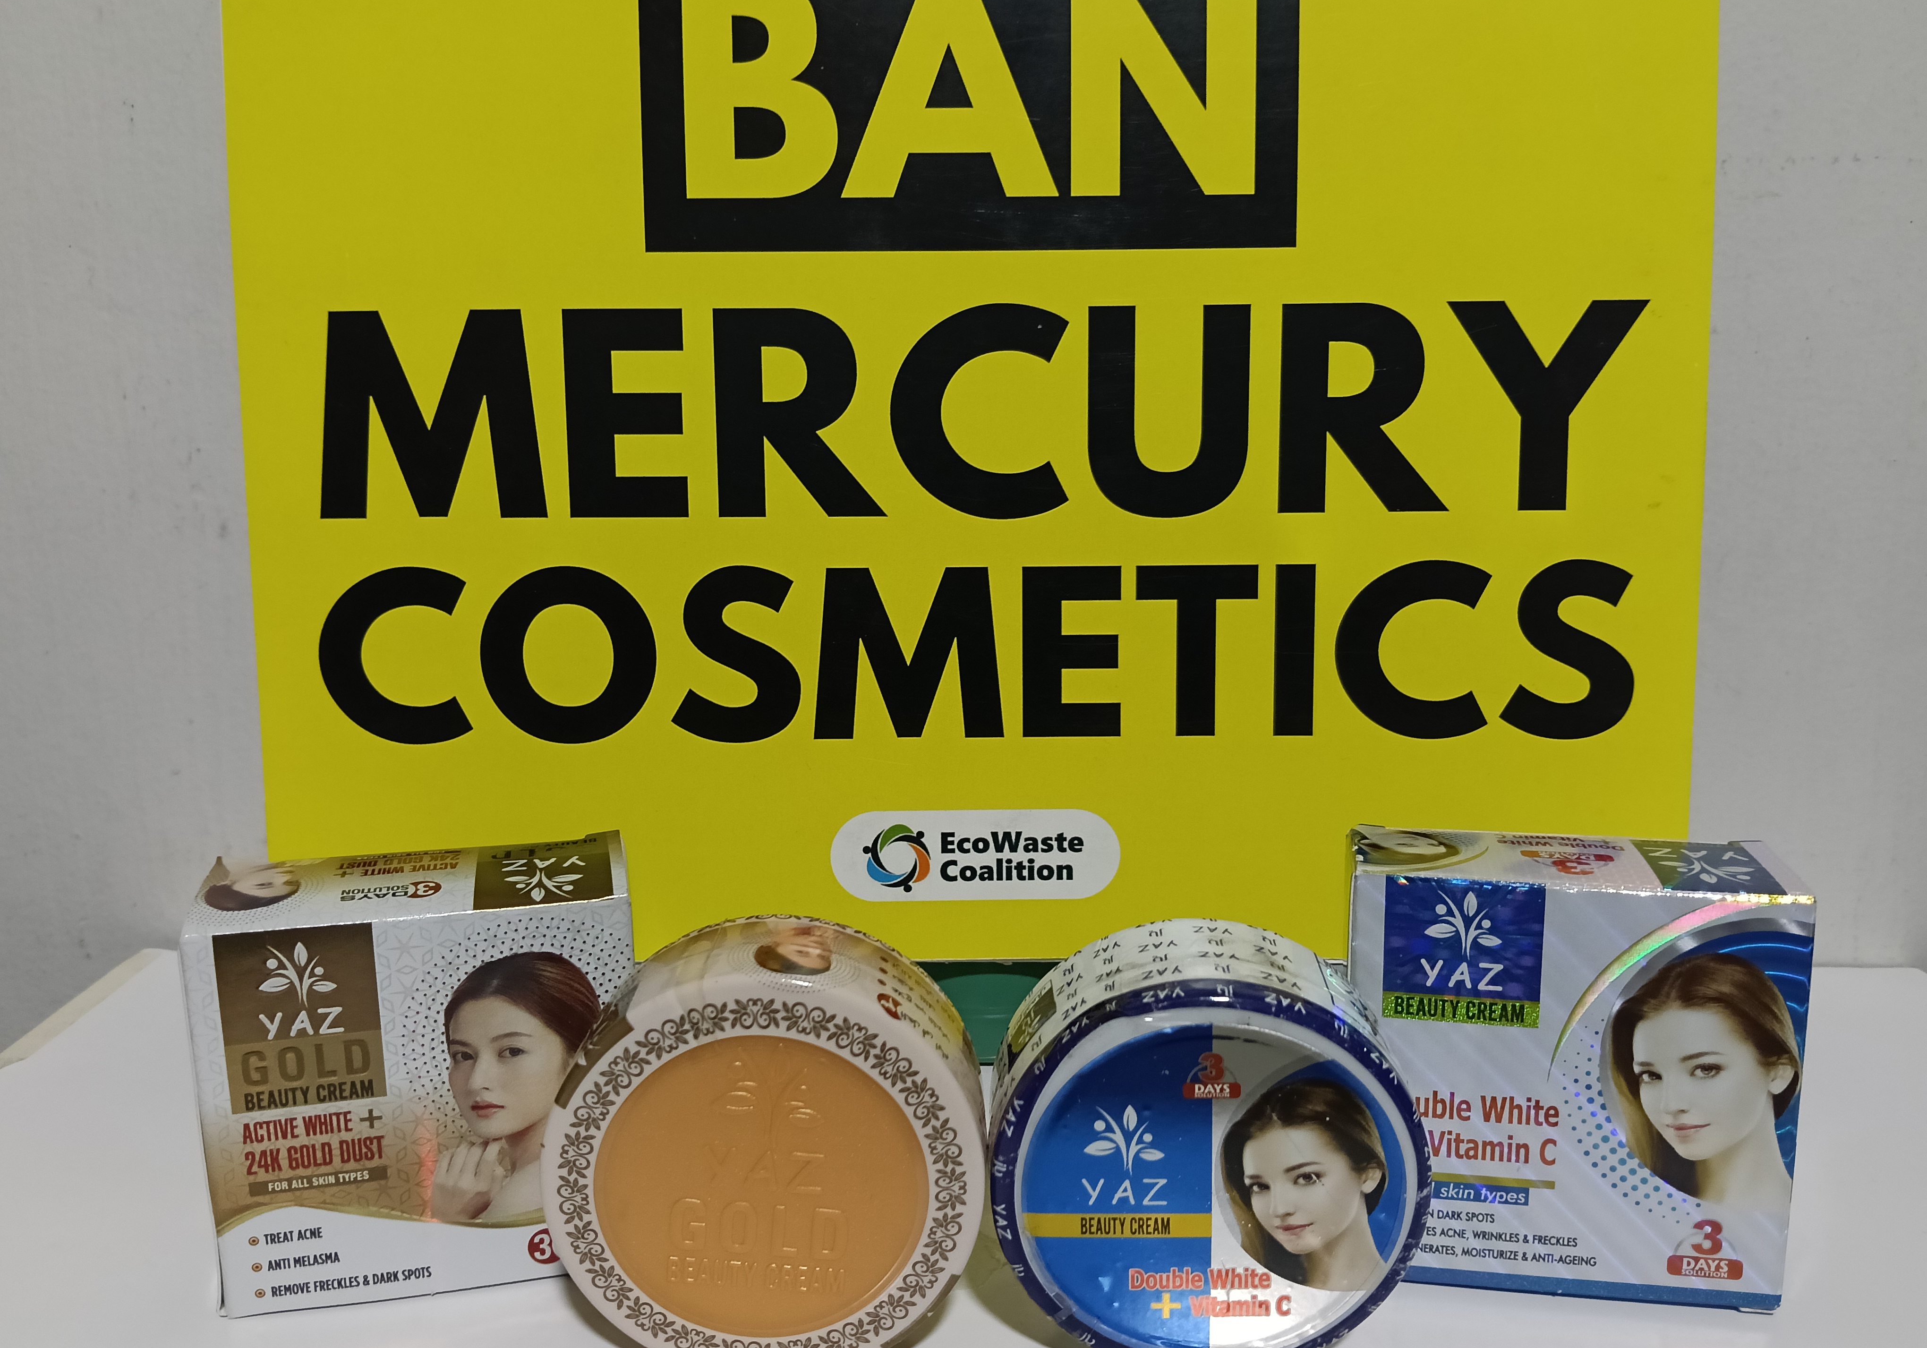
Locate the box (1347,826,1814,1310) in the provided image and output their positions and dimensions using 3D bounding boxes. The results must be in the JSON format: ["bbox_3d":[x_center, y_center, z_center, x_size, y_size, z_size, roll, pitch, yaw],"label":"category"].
[{"bbox_3d":[0.099,0.064,0.253,0.068,0.069,0.028,1,12,11],"label":"box"}]

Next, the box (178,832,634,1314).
[{"bbox_3d":[-0.090,0.068,0.260,0.067,0.067,0.029,-3,12,-11],"label":"box"}]

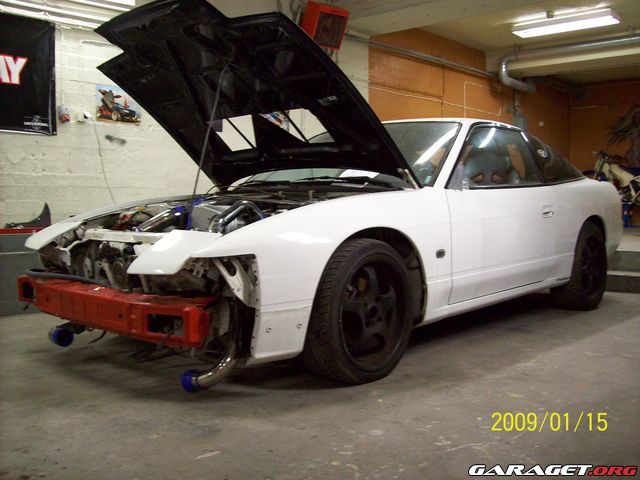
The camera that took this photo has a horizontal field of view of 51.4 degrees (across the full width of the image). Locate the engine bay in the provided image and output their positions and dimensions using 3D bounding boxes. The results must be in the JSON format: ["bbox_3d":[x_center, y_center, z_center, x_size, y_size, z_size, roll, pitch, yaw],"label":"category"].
[{"bbox_3d":[-0.500,-0.036,3.148,1.360,0.430,1.130,4,5,42],"label":"engine bay"}]

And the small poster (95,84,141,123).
[{"bbox_3d":[-1.718,-1.159,5.675,0.010,0.302,0.425,4,5,42],"label":"small poster"}]

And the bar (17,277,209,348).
[{"bbox_3d":[-0.898,0.276,2.791,1.370,0.140,0.140,4,5,42],"label":"bar"}]

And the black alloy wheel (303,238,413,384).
[{"bbox_3d":[0.149,0.288,2.788,0.215,0.605,0.605,4,5,38],"label":"black alloy wheel"}]

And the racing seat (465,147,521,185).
[{"bbox_3d":[0.907,-0.148,4.136,0.530,0.870,0.660,4,5,42],"label":"racing seat"}]

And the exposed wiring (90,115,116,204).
[{"bbox_3d":[-1.792,-0.667,5.574,0.050,0.750,0.240,4,5,42],"label":"exposed wiring"}]

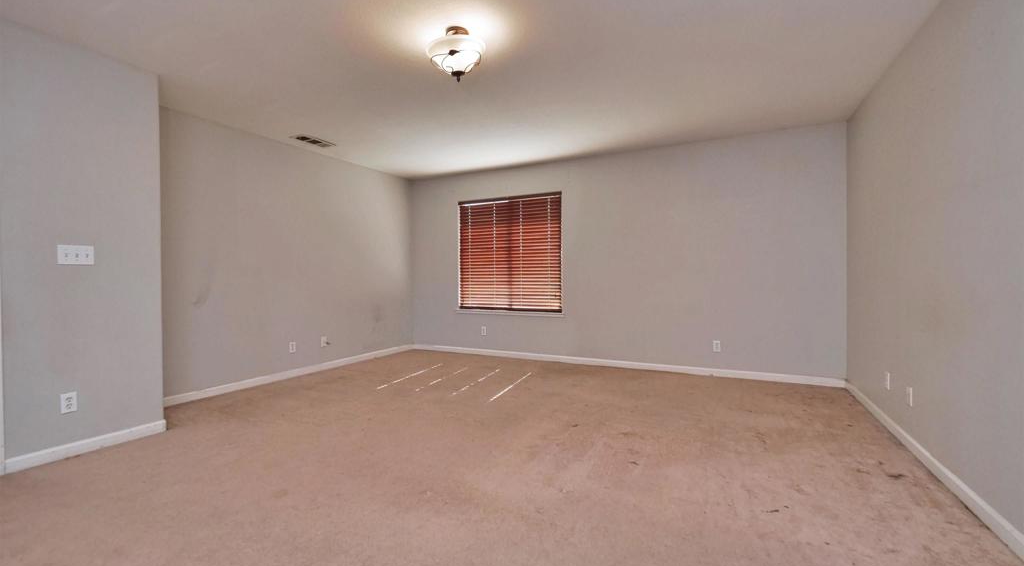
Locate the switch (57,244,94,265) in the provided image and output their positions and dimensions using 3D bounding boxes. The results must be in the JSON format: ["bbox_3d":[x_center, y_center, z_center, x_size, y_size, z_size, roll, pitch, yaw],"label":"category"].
[{"bbox_3d":[-2.634,-0.166,2.506,0.014,0.115,0.162,0,1,27],"label":"switch"}]

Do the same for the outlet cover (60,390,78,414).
[{"bbox_3d":[-2.650,0.718,2.481,0.010,0.115,0.071,0,1,27],"label":"outlet cover"}]

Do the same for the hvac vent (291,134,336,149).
[{"bbox_3d":[-2.058,-1.453,4.282,0.200,0.015,0.400,0,1,27],"label":"hvac vent"}]

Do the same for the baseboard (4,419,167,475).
[{"bbox_3d":[-2.598,0.999,2.576,0.015,0.075,0.730,0,1,27],"label":"baseboard"}]

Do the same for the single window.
[{"bbox_3d":[-0.057,-0.373,5.370,1.500,1.460,0.060,0,1,26],"label":"single window"}]

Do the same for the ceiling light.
[{"bbox_3d":[-0.312,-1.301,2.392,0.333,0.281,0.333,0,1,0],"label":"ceiling light"}]

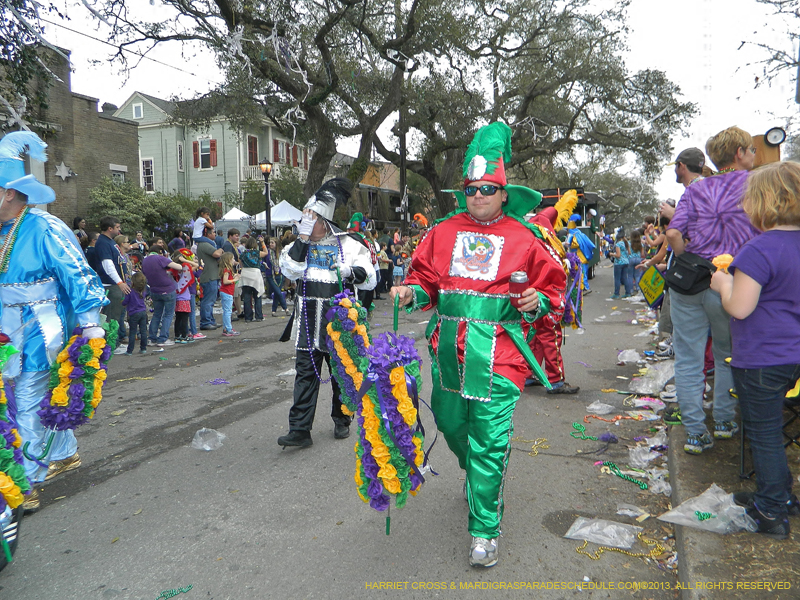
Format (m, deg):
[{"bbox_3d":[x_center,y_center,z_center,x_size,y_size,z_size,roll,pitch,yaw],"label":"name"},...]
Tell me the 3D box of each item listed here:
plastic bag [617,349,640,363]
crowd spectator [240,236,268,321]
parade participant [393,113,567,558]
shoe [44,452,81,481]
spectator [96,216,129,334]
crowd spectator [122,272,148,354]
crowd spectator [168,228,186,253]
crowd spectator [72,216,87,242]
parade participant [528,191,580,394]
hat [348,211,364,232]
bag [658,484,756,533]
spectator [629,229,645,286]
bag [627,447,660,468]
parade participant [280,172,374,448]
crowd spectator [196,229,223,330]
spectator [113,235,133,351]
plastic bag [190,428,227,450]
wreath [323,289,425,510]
[{"bbox_3d":[2.740,0.666,6.984,0.290,0.130,0.230,2,6,22],"label":"plastic bag"},{"bbox_3d":[-2.779,-0.408,11.003,0.520,1.593,0.360,2,7,21],"label":"crowd spectator"},{"bbox_3d":[0.369,0.173,2.575,0.740,1.870,0.660,1,6,14],"label":"parade participant"},{"bbox_3d":[-2.107,1.001,3.559,0.110,0.125,0.300,2,6,23],"label":"shoe"},{"bbox_3d":[-3.921,-0.211,7.864,0.360,1.820,0.520,-2,6,-17],"label":"spectator"},{"bbox_3d":[-3.605,0.173,7.897,0.360,1.121,0.250,-2,7,-18],"label":"crowd spectator"},{"bbox_3d":[-5.385,-0.912,14.089,0.360,1.650,0.480,2,7,20],"label":"crowd spectator"},{"bbox_3d":[-5.919,-0.717,10.785,0.400,1.650,0.500,-2,6,-6],"label":"crowd spectator"},{"bbox_3d":[1.398,-0.077,5.379,0.600,1.870,0.620,-2,6,-13],"label":"parade participant"},{"bbox_3d":[-0.727,-1.275,9.383,0.280,0.340,0.240,-4,6,-24],"label":"hat"},{"bbox_3d":[1.371,0.926,2.543,0.460,0.080,0.300,-4,7,-30],"label":"bag"},{"bbox_3d":[6.209,-0.995,15.095,0.440,1.631,0.300,-2,6,-14],"label":"spectator"},{"bbox_3d":[1.614,1.043,3.814,0.200,0.080,0.170,0,6,6],"label":"bag"},{"bbox_3d":[-0.542,0.086,4.131,0.680,1.880,0.550,1,6,22],"label":"parade participant"},{"bbox_3d":[-3.313,-0.378,10.041,0.380,1.749,0.520,-2,6,-13],"label":"crowd spectator"},{"bbox_3d":[-4.006,-0.143,8.315,0.320,1.600,0.430,-2,6,-17],"label":"spectator"},{"bbox_3d":[-1.377,1.003,4.148,0.240,0.085,0.200,-1,6,0],"label":"plastic bag"},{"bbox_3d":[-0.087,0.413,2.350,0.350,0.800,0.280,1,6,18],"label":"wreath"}]

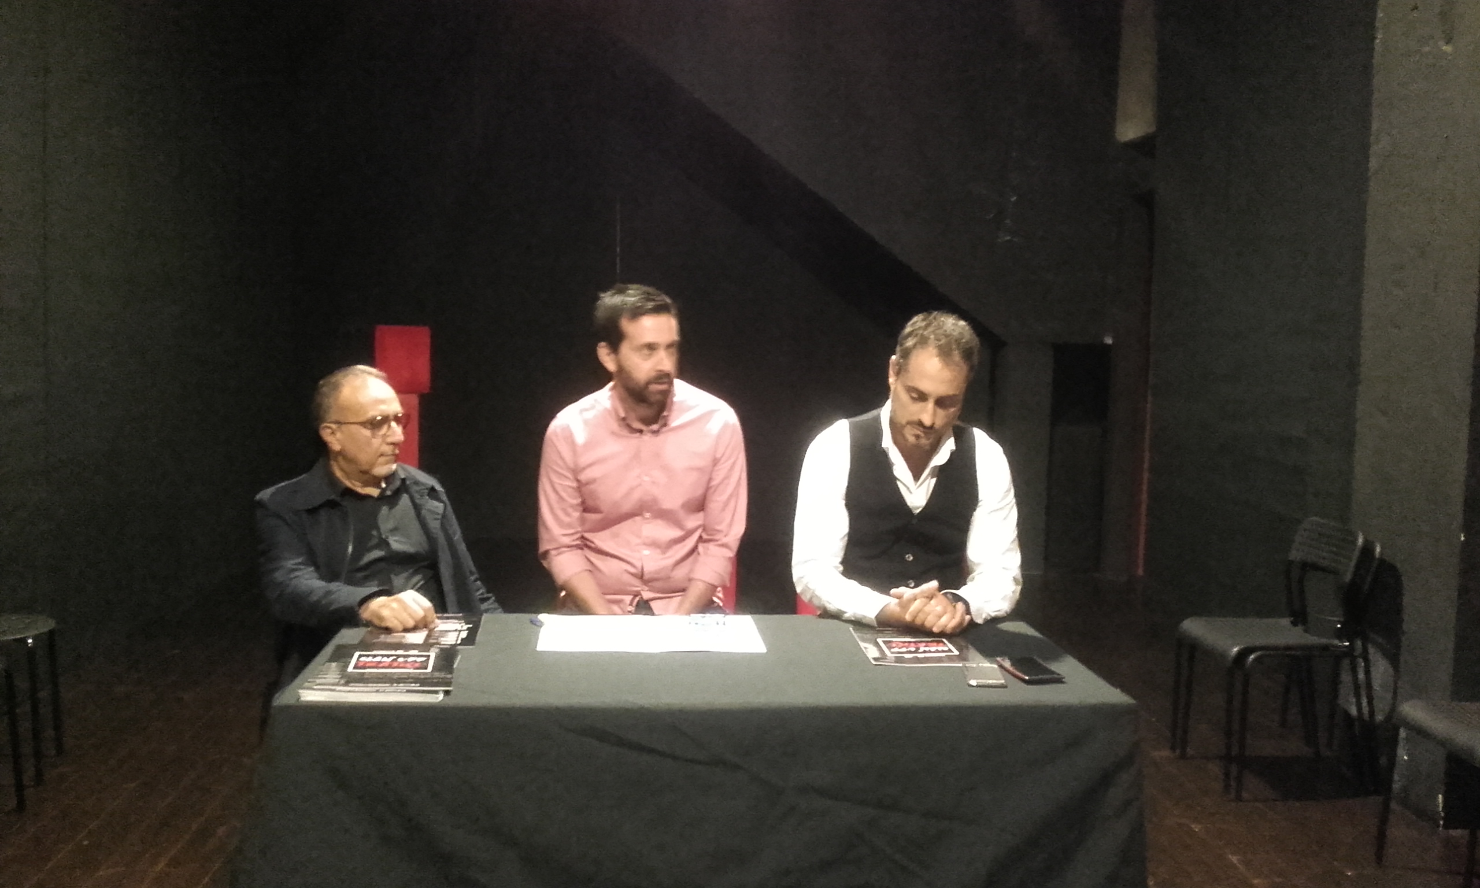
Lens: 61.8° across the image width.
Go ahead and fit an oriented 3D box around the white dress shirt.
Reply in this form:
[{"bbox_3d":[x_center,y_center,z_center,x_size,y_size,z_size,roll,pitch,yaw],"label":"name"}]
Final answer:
[{"bbox_3d":[0.331,0.183,2.556,0.490,0.500,0.380,2,4,3],"label":"white dress shirt"}]

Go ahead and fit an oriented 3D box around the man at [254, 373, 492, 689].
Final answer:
[{"bbox_3d":[-0.641,0.467,2.375,0.560,1.230,0.820,-2,5,-40],"label":"man"}]

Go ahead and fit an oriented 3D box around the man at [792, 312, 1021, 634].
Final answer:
[{"bbox_3d":[0.325,0.426,2.441,0.500,1.360,0.780,2,4,2],"label":"man"}]

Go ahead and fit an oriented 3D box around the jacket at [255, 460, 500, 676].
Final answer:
[{"bbox_3d":[-0.742,0.298,2.465,0.510,0.580,0.440,-2,5,-40],"label":"jacket"}]

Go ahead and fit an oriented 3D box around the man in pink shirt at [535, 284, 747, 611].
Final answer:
[{"bbox_3d":[-0.209,0.383,2.439,0.470,1.410,0.750,1,4,-4],"label":"man in pink shirt"}]

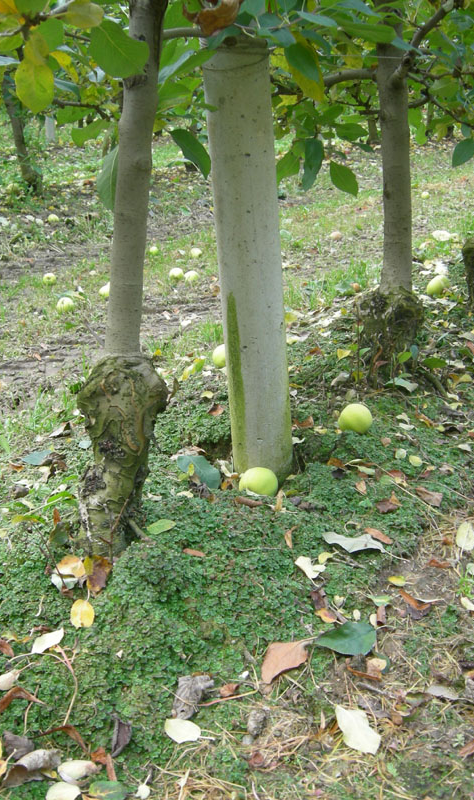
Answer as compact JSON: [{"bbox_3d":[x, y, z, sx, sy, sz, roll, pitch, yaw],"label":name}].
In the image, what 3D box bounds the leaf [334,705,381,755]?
[{"bbox_3d":[0.153,0.423,1.129,0.044,0.012,0.083,-18,35,-22],"label":"leaf"}]

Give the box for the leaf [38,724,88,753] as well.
[{"bbox_3d":[-0.211,0.410,1.060,0.057,0.018,0.036,0,21,0],"label":"leaf"}]

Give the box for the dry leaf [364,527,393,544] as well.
[{"bbox_3d":[0.246,0.236,1.529,0.054,0.012,0.017,24,43,35],"label":"dry leaf"}]

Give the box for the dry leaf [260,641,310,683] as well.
[{"bbox_3d":[0.066,0.358,1.203,0.059,0.015,0.082,16,33,26],"label":"dry leaf"}]

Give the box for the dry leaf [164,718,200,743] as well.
[{"bbox_3d":[-0.065,0.393,1.052,0.044,0.012,0.035,8,22,20],"label":"dry leaf"}]

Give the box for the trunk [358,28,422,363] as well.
[{"bbox_3d":[0.341,-0.424,1.933,0.140,0.710,0.140,-3,21,1],"label":"trunk"}]

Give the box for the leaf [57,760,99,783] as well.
[{"bbox_3d":[-0.177,0.418,0.987,0.044,0.018,0.028,-1,31,-5],"label":"leaf"}]

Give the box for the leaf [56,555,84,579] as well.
[{"bbox_3d":[-0.258,0.259,1.366,0.045,0.012,0.038,1,37,-3],"label":"leaf"}]

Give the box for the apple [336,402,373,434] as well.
[{"bbox_3d":[0.263,0.042,1.950,0.074,0.070,0.074,0,20,0],"label":"apple"}]

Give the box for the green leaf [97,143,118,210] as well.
[{"bbox_3d":[-0.193,-0.340,1.340,0.042,0.098,0.022,5,21,14],"label":"green leaf"}]

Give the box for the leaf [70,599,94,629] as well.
[{"bbox_3d":[-0.238,0.328,1.350,0.037,0.010,0.057,0,38,0],"label":"leaf"}]

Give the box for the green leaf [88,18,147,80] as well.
[{"bbox_3d":[-0.144,-0.428,1.070,0.083,0.056,0.014,40,12,-20],"label":"green leaf"}]

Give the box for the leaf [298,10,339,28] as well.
[{"bbox_3d":[0.139,-0.650,1.500,0.072,0.012,0.036,17,23,12],"label":"leaf"}]

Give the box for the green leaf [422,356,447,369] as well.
[{"bbox_3d":[0.540,-0.102,2.400,0.069,0.016,0.038,0,56,10],"label":"green leaf"}]

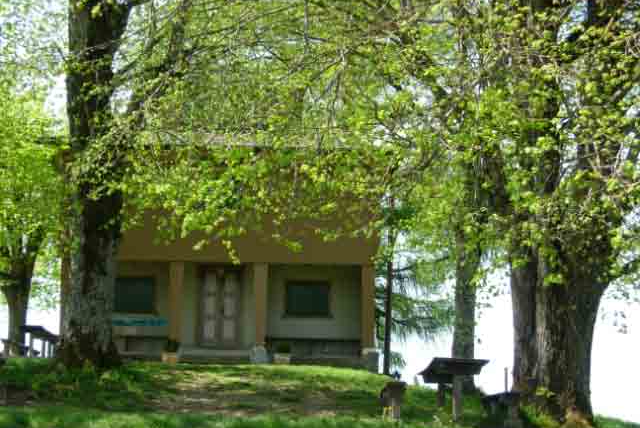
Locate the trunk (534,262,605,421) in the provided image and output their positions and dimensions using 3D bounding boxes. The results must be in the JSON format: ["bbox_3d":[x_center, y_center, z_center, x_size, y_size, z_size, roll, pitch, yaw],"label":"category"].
[{"bbox_3d":[3.336,1.705,17.800,0.840,2.080,0.820,-1,-9,1],"label":"trunk"}]

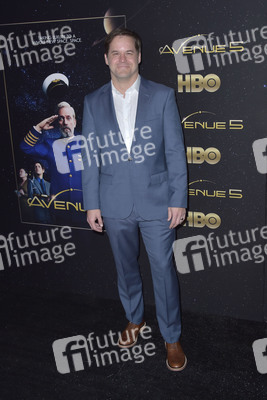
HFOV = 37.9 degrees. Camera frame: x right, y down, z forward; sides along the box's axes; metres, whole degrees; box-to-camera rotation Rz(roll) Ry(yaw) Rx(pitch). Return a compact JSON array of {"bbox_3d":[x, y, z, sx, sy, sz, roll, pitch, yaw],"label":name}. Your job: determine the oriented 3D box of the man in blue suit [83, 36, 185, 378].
[{"bbox_3d":[0.013,0.024,2.163,0.570,1.820,0.440,-1,14,10],"label":"man in blue suit"}]

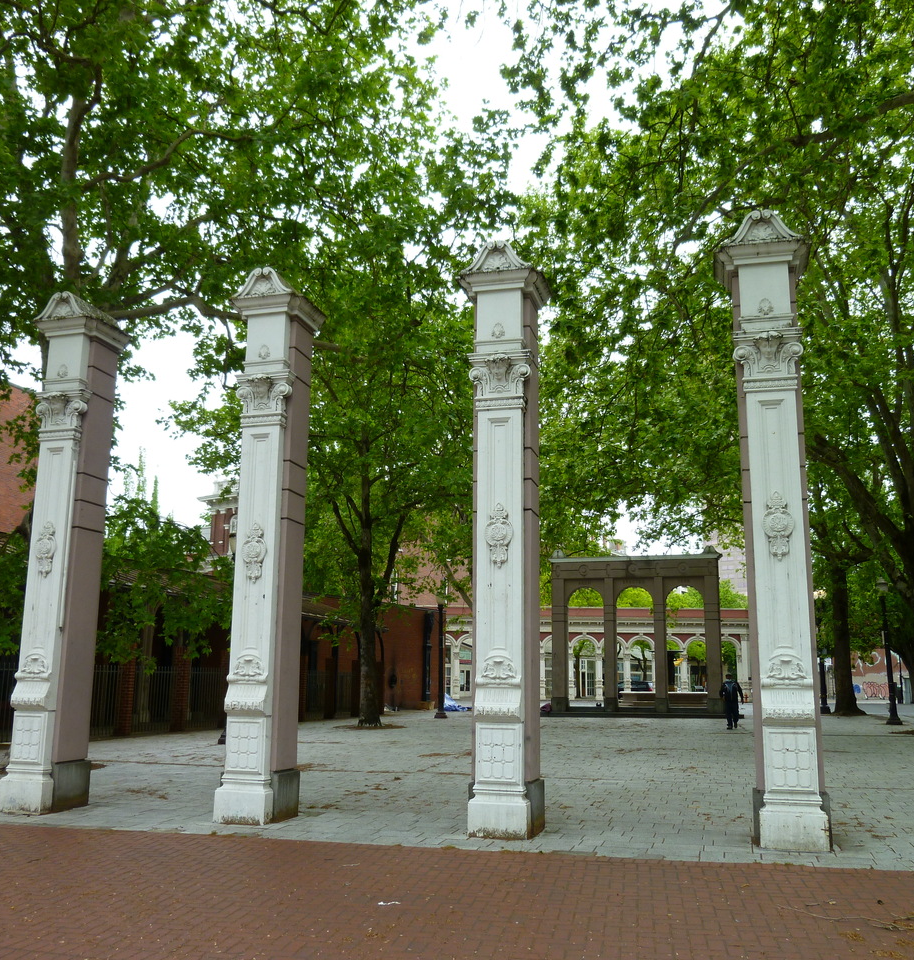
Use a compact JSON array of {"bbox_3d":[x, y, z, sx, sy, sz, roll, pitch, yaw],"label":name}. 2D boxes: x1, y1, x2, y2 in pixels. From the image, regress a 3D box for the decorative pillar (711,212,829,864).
[{"bbox_3d":[3.226,0.399,9.411,0.814,6.273,0.837,-3,-12,15],"label":"decorative pillar"}]

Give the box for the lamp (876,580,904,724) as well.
[{"bbox_3d":[14.715,5.850,31.744,0.474,4.930,0.474,-3,-12,15],"label":"lamp"}]

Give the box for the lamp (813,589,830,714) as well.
[{"bbox_3d":[14.868,7.011,37.828,0.474,4.977,0.474,-3,-12,15],"label":"lamp"}]

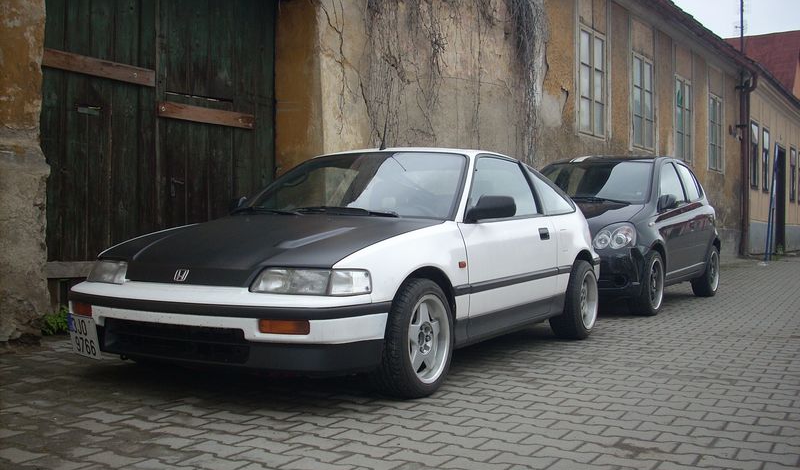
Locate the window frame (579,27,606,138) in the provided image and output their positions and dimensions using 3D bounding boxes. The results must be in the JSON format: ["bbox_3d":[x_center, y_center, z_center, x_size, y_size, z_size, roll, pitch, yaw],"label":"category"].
[{"bbox_3d":[2.950,-2.320,13.044,0.120,1.628,1.036,0,-1,35],"label":"window frame"}]

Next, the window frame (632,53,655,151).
[{"bbox_3d":[4.228,-2.280,14.853,0.120,1.628,1.036,0,-1,35],"label":"window frame"}]

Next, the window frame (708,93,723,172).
[{"bbox_3d":[6.868,-2.199,18.591,0.120,1.628,1.036,0,-1,35],"label":"window frame"}]

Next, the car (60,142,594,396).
[{"bbox_3d":[-0.027,0.098,5.218,1.680,1.255,3.755,1,1,30],"label":"car"}]

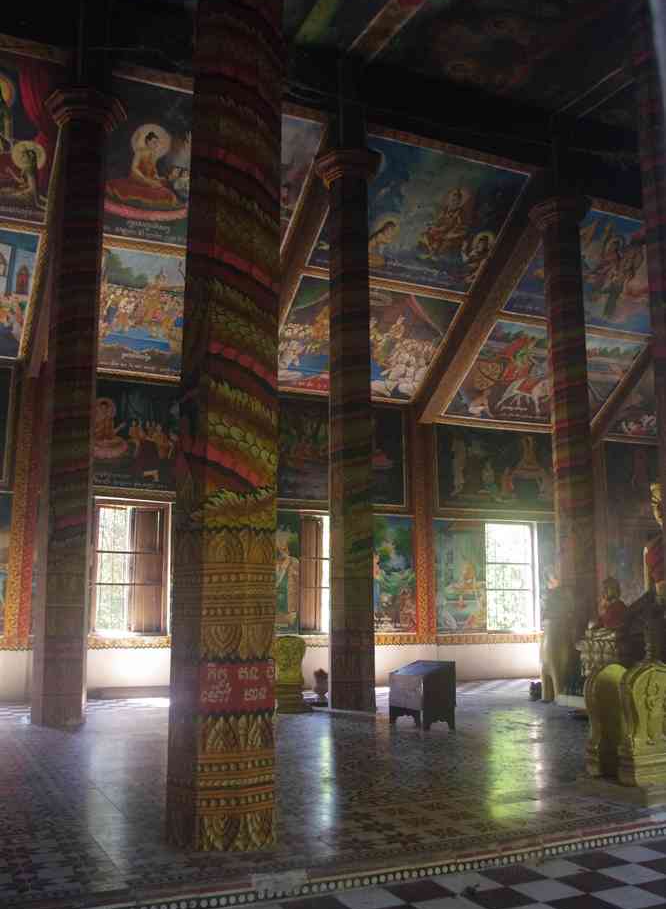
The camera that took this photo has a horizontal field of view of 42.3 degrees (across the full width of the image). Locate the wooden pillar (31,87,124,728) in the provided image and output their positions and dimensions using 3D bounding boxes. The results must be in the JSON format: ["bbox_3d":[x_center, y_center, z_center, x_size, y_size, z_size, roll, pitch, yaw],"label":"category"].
[{"bbox_3d":[-3.646,-0.793,12.022,0.928,8.758,0.928,4,-12,-24],"label":"wooden pillar"}]

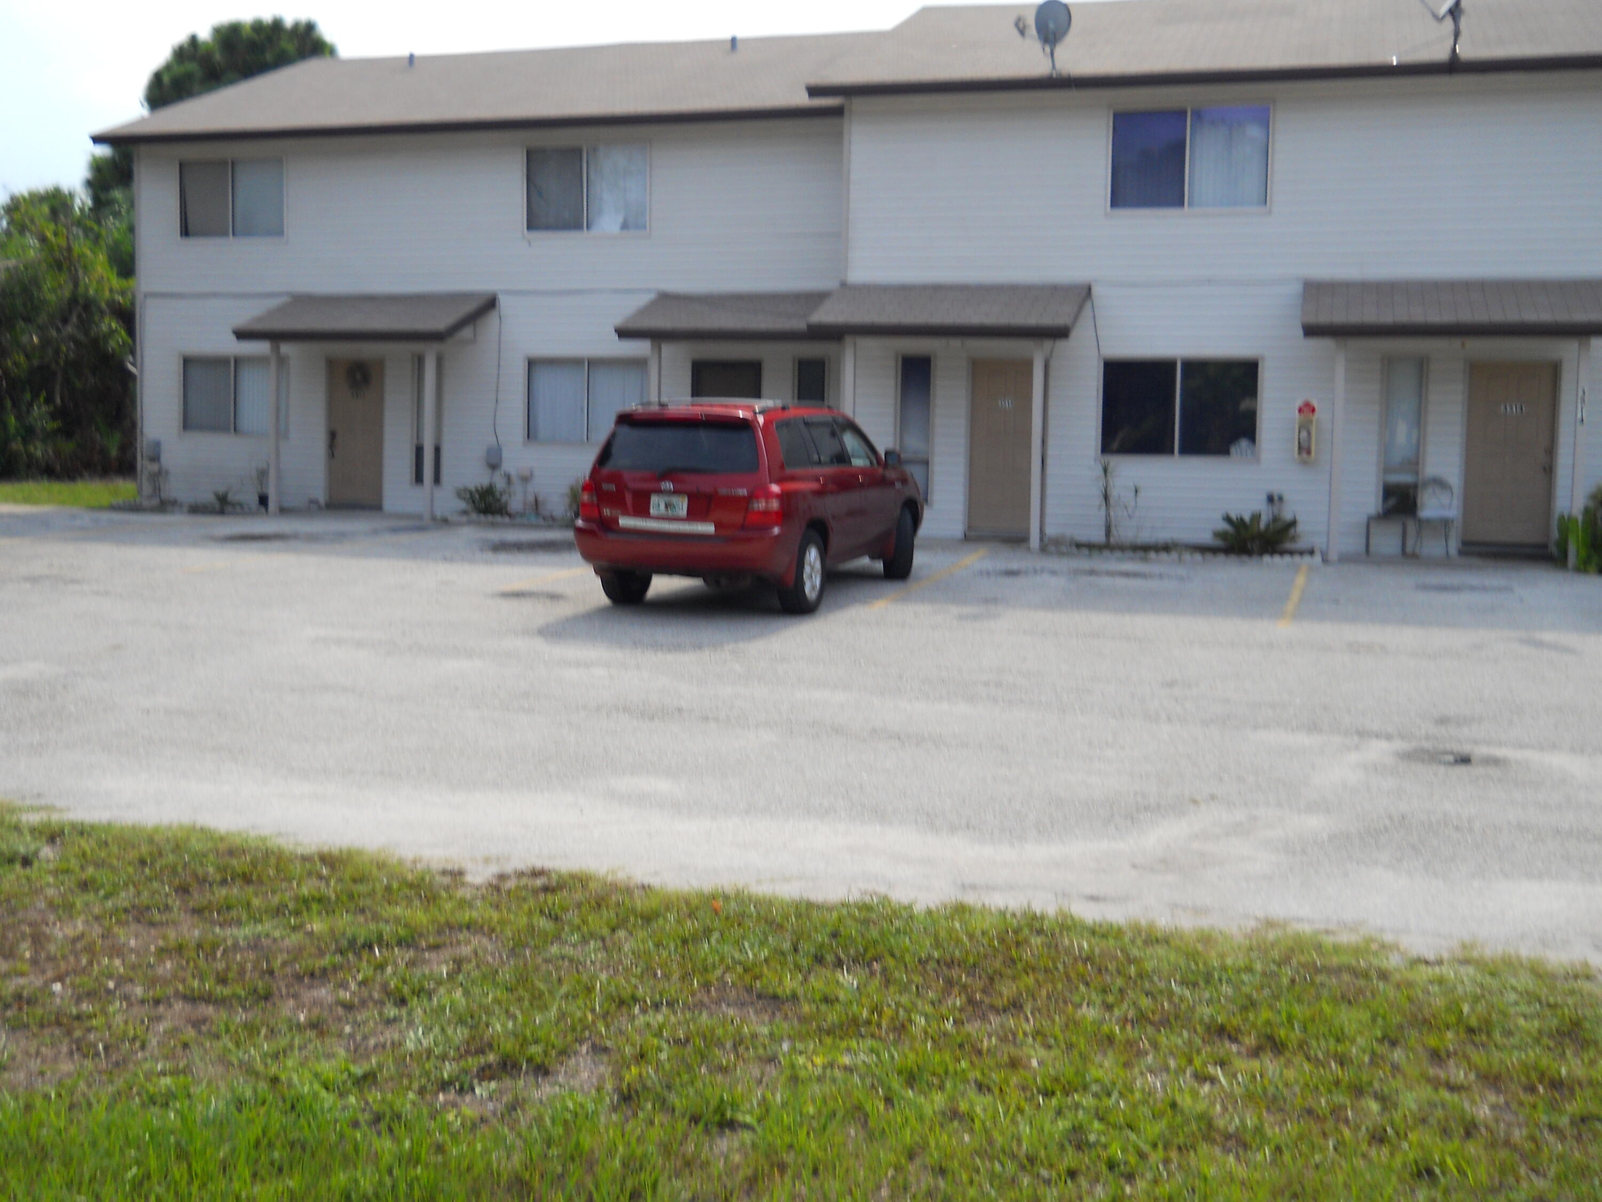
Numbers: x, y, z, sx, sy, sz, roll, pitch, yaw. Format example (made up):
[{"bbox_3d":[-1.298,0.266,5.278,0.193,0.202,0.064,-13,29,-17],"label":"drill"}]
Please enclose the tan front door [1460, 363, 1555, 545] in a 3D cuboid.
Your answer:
[{"bbox_3d":[7.923,-1.651,19.154,0.936,2.039,0.080,2,5,16],"label":"tan front door"}]

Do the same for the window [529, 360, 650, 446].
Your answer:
[{"bbox_3d":[-2.918,-2.724,23.329,1.770,1.160,0.100,3,4,16],"label":"window"}]

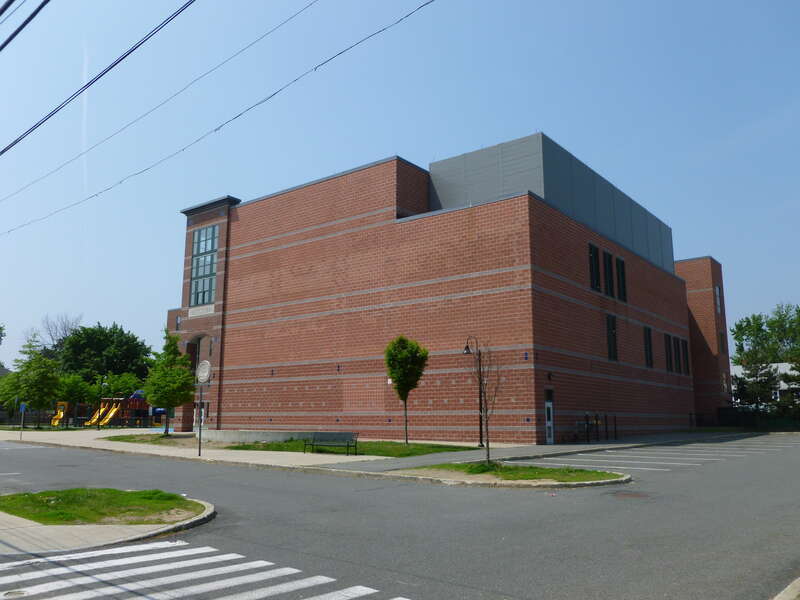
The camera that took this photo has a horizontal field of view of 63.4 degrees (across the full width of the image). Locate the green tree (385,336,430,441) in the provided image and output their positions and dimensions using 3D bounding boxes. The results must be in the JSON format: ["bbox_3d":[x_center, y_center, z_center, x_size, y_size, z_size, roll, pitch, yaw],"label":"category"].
[{"bbox_3d":[0.335,4.382,31.768,2.135,5.261,2.135,0,-10,0],"label":"green tree"}]

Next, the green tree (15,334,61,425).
[{"bbox_3d":[-34.158,7.725,61.794,3.999,8.919,3.999,-8,-13,38],"label":"green tree"}]

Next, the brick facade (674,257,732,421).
[{"bbox_3d":[28.002,4.224,60.632,4.300,15.600,4.100,-8,-13,38],"label":"brick facade"}]

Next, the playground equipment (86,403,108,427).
[{"bbox_3d":[-31.893,12.053,68.000,0.800,2.500,2.600,-6,-12,30],"label":"playground equipment"}]

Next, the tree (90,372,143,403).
[{"bbox_3d":[-33.287,11.719,76.557,5.635,6.259,5.635,-8,-13,38],"label":"tree"}]

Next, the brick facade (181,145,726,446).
[{"bbox_3d":[5.854,2.614,56.050,32.500,17.400,36.900,-8,-13,38],"label":"brick facade"}]

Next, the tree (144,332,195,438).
[{"bbox_3d":[-15.122,5.455,42.916,3.247,6.916,3.247,-8,-13,38],"label":"tree"}]

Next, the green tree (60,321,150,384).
[{"bbox_3d":[-43.946,10.874,96.353,13.513,15.197,13.513,-8,-13,38],"label":"green tree"}]

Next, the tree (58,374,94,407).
[{"bbox_3d":[-31.179,9.707,62.480,3.278,5.392,3.278,-8,-13,38],"label":"tree"}]

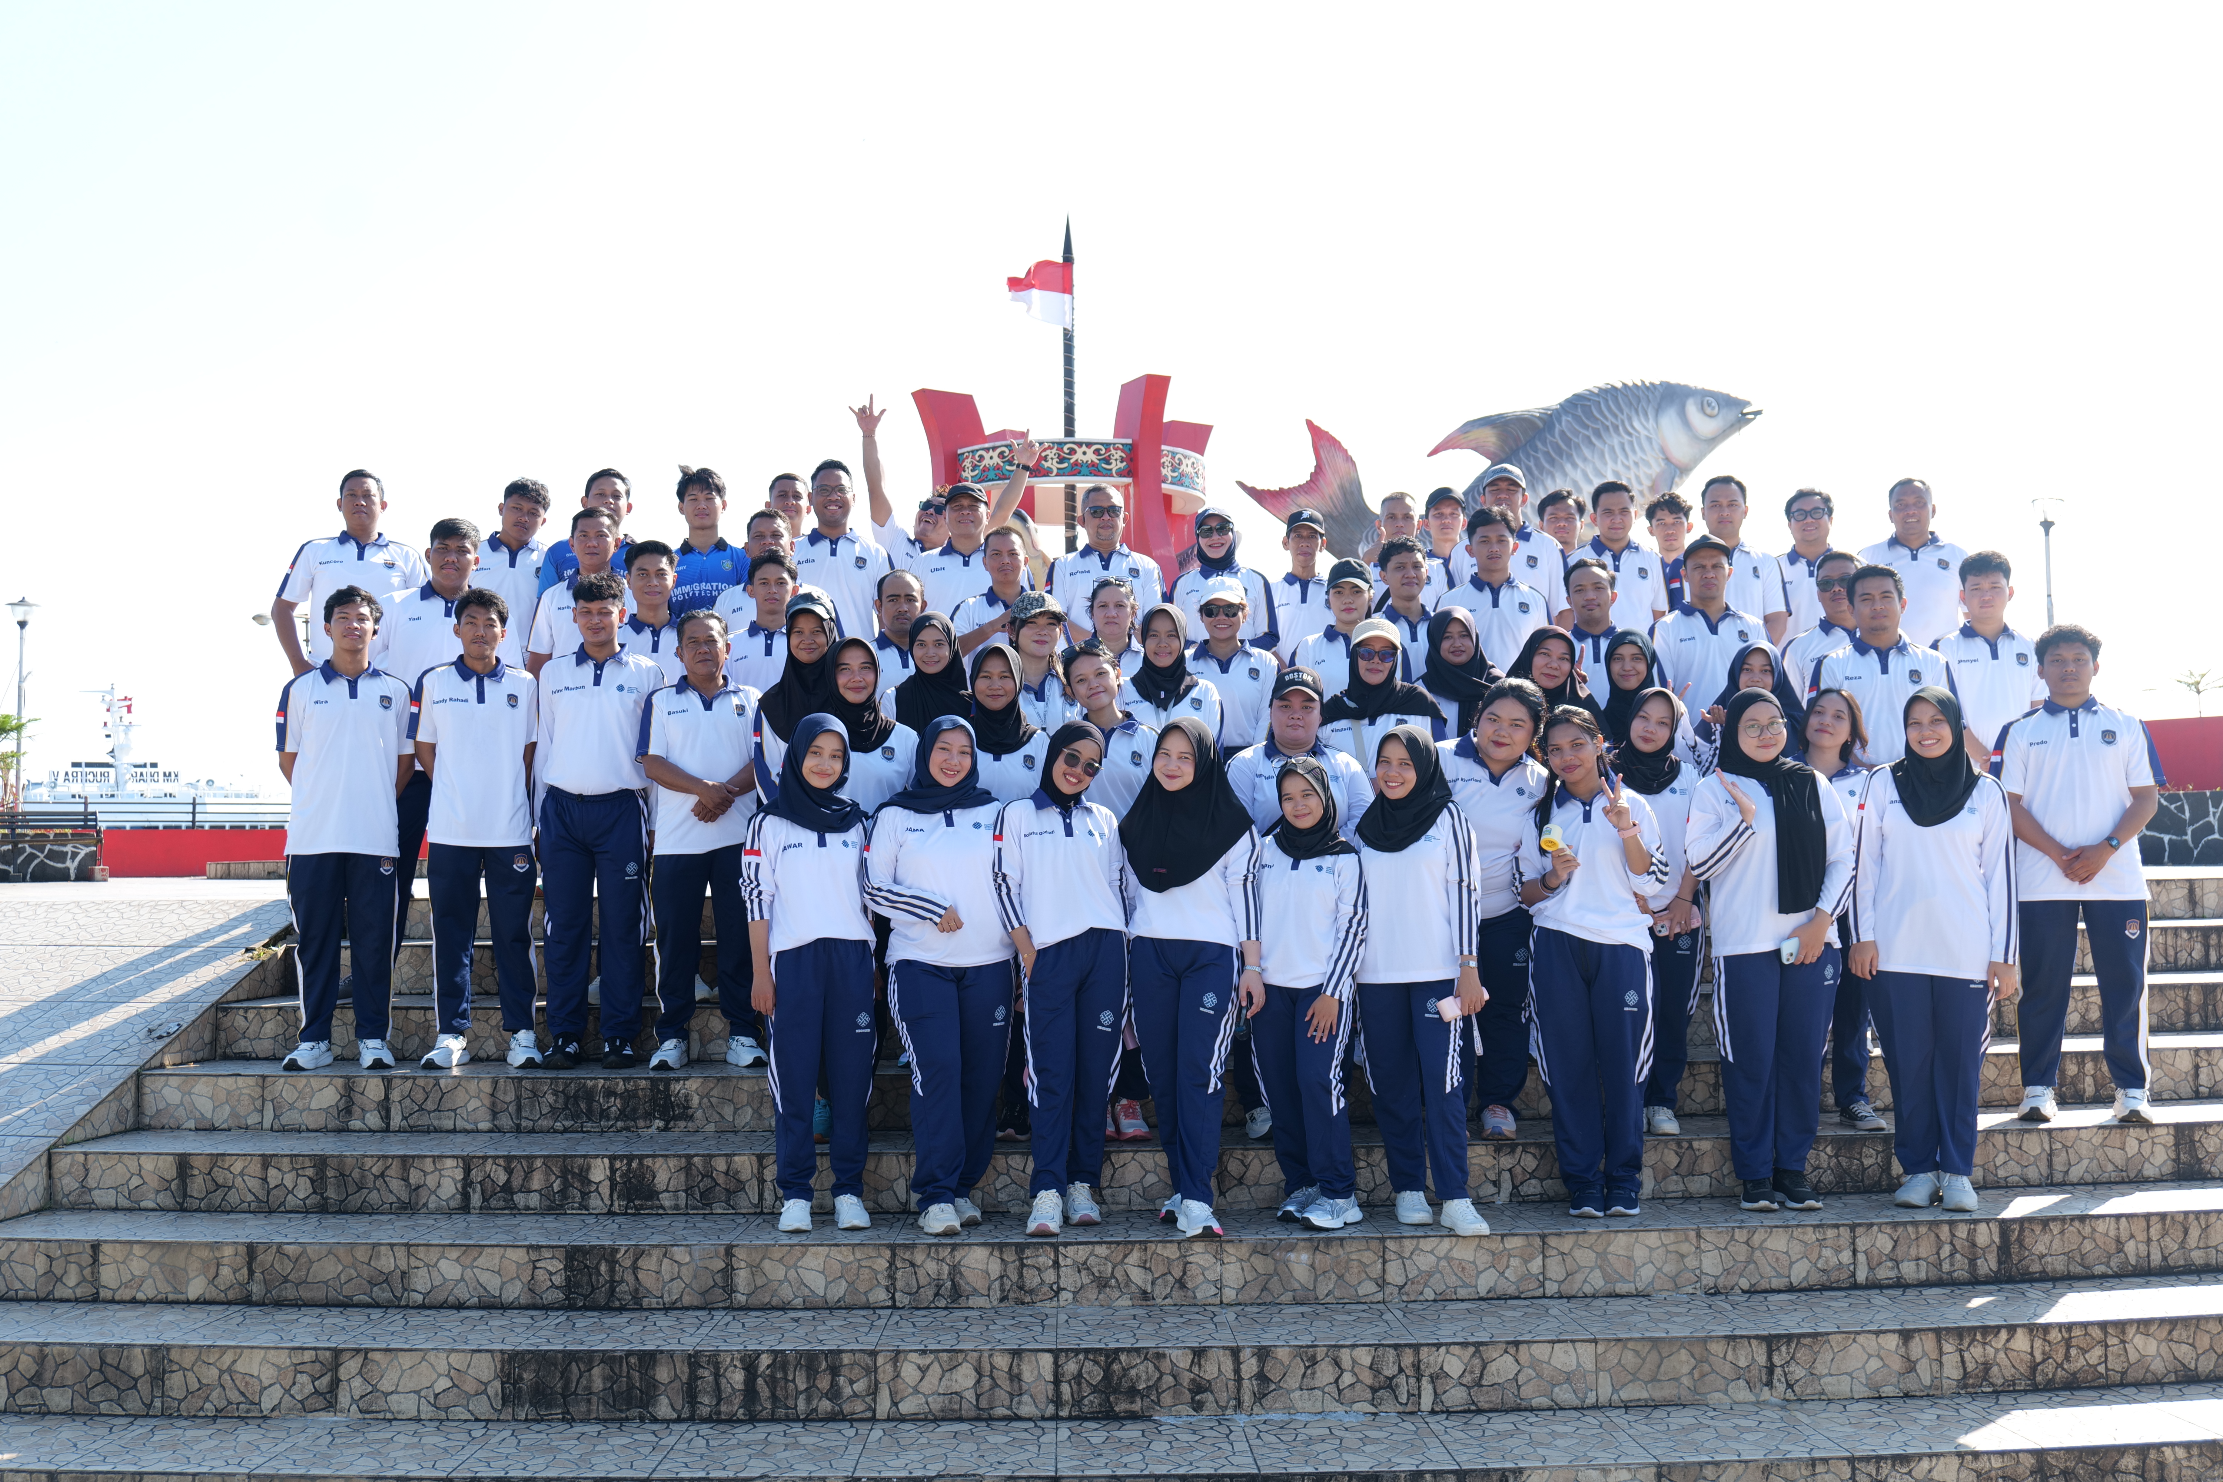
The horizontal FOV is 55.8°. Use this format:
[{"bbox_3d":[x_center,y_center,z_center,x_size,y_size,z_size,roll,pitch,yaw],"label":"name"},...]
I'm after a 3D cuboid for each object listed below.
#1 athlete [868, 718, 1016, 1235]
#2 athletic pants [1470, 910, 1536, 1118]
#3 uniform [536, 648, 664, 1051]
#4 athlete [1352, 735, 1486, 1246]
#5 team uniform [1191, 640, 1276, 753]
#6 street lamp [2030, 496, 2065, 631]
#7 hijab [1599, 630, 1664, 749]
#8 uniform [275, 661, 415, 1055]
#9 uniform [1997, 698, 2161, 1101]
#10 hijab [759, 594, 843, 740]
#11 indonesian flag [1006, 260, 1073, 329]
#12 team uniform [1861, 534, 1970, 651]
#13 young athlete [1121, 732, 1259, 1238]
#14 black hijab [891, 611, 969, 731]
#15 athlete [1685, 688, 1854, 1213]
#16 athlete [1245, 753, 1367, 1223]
[{"bbox_3d":[-0.523,0.706,6.492,0.453,1.556,0.364,0,-3,-10],"label":"athlete"},{"bbox_3d":[1.297,0.887,7.140,0.370,0.770,0.280,-1,-2,9],"label":"athletic pants"},{"bbox_3d":[-1.857,0.385,7.622,0.454,1.468,0.280,0,-2,-10],"label":"uniform"},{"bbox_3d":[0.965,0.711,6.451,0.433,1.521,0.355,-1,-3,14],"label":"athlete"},{"bbox_3d":[0.467,-0.084,8.070,0.367,0.608,0.250,-1,-2,6],"label":"team uniform"},{"bbox_3d":[9.257,-0.562,20.559,0.380,3.670,0.380,-1,-3,17],"label":"street lamp"},{"bbox_3d":[1.903,-0.188,7.694,0.266,0.440,0.260,-1,-2,13],"label":"hijab"},{"bbox_3d":[-2.810,0.427,7.694,0.478,1.443,0.280,0,-2,-20],"label":"uniform"},{"bbox_3d":[3.428,0.559,7.430,0.550,1.420,0.300,-1,-2,19],"label":"uniform"},{"bbox_3d":[-1.094,-0.241,7.555,0.340,0.558,0.300,0,-2,-8],"label":"hijab"},{"bbox_3d":[-0.859,-5.317,25.000,0.870,0.830,0.280,0,-2,-6],"label":"indonesian flag"},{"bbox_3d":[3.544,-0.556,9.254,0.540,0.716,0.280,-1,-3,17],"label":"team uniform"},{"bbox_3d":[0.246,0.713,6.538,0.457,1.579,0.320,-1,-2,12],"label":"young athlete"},{"bbox_3d":[-0.647,-0.228,7.550,0.300,0.460,0.300,-1,-2,1],"label":"black hijab"},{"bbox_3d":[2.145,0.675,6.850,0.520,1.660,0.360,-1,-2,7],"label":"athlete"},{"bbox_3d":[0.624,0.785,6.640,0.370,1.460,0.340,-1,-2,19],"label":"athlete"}]

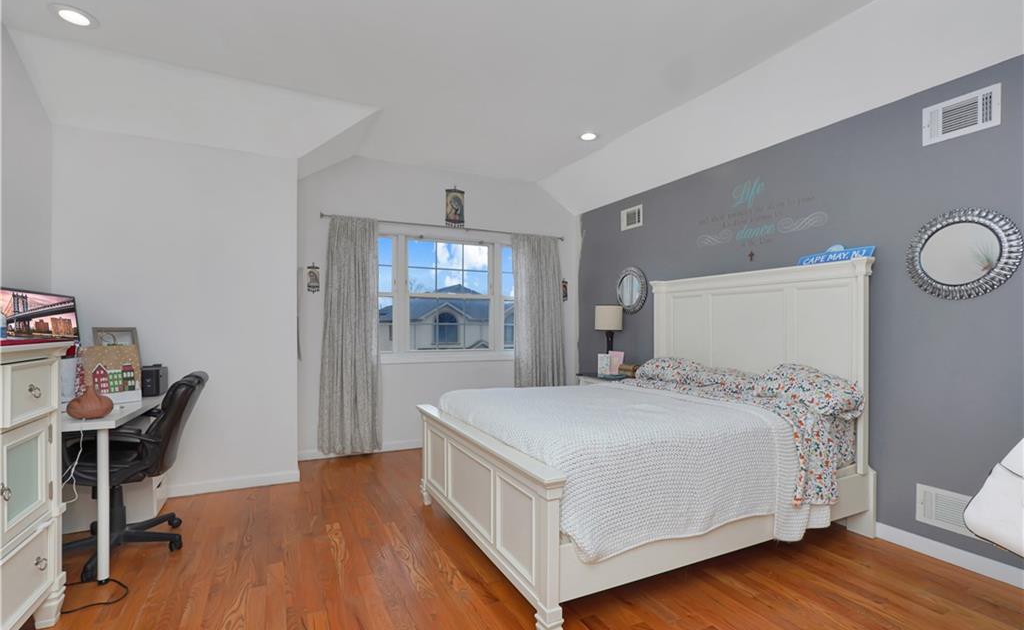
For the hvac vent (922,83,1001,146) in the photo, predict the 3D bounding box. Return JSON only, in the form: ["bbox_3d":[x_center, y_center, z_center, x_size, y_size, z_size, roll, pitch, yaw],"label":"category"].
[{"bbox_3d":[2.224,-0.988,2.262,0.020,0.195,0.299,0,-1,-26],"label":"hvac vent"}]

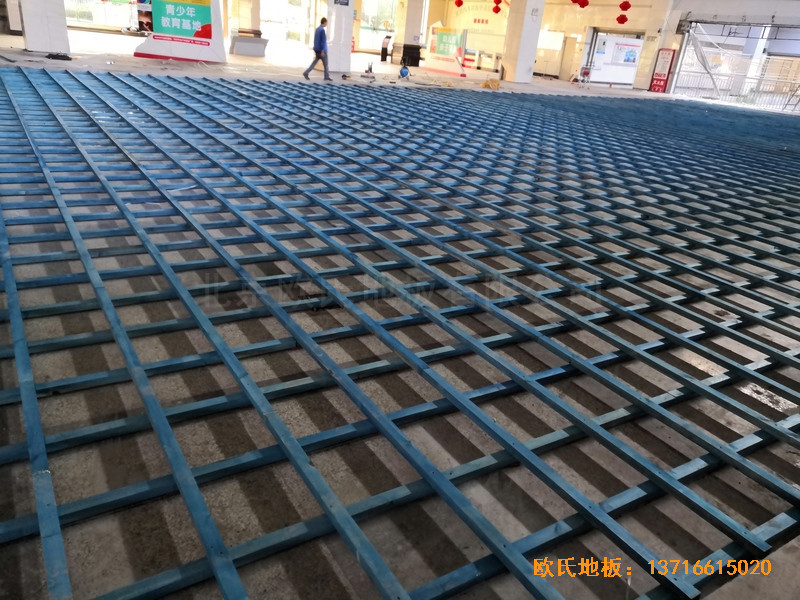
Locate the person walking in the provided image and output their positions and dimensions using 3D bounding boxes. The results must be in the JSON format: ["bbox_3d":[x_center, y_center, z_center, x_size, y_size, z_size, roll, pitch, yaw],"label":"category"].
[{"bbox_3d":[-2.342,-7.137,17.778,0.860,1.660,0.500,-8,27,-28],"label":"person walking"}]

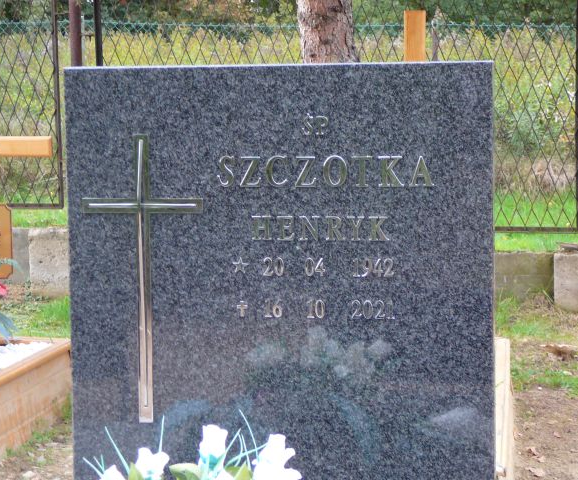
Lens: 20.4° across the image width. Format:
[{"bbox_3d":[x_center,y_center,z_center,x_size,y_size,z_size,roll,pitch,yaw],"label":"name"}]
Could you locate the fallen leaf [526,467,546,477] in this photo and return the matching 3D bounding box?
[{"bbox_3d":[0.759,0.712,4.950,0.063,0.020,0.055,-1,5,0],"label":"fallen leaf"}]

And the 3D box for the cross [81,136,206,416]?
[{"bbox_3d":[-0.244,0.064,2.690,0.203,0.480,0.016,0,3,7],"label":"cross"}]

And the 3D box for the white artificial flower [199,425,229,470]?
[{"bbox_3d":[-0.099,0.276,2.140,0.040,0.060,0.040,0,5,6],"label":"white artificial flower"}]

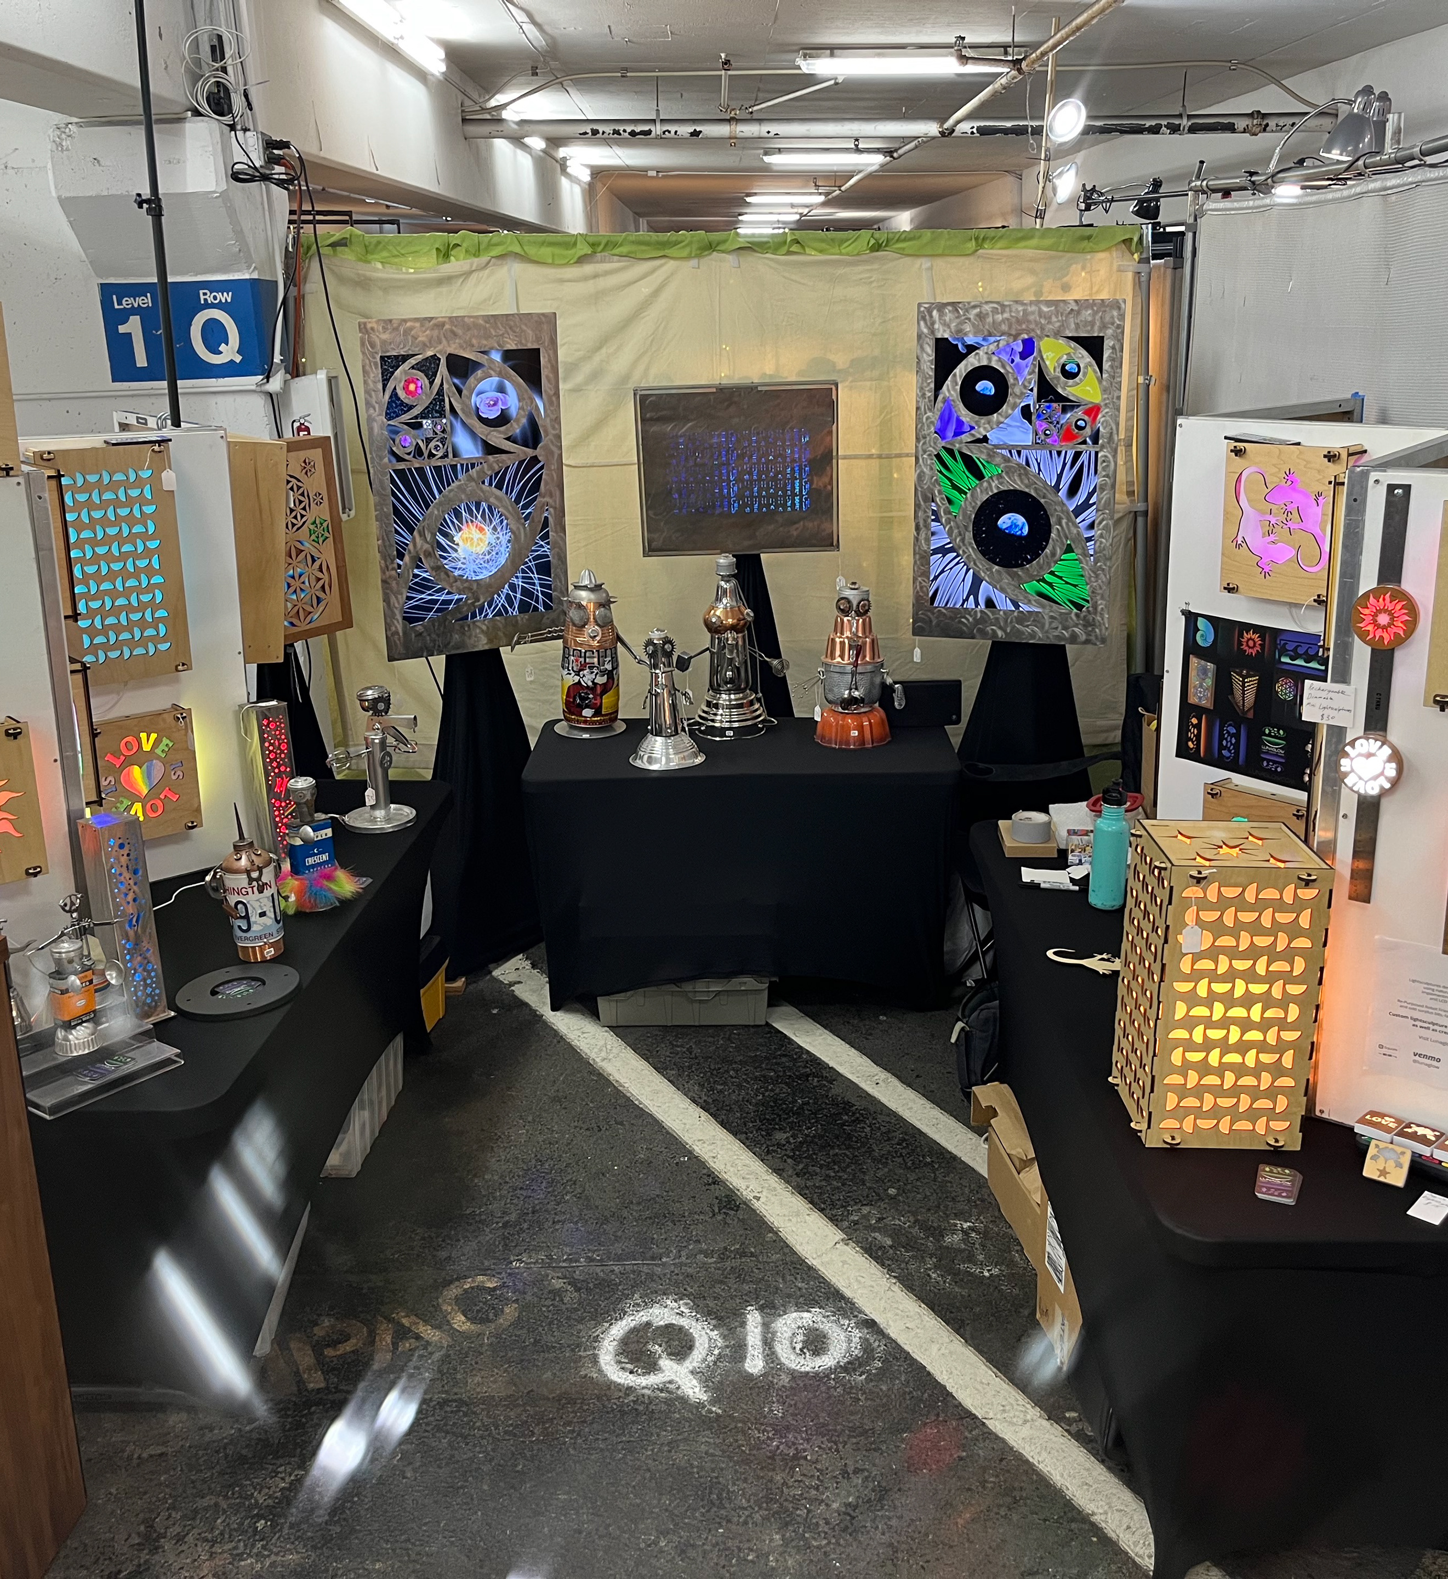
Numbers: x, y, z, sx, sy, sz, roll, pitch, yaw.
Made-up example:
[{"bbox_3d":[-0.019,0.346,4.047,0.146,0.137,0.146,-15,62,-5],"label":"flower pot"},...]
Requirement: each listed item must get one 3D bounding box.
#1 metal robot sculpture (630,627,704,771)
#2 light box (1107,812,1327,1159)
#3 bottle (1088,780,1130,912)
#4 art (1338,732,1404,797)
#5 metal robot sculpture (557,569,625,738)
[{"bbox_3d":[-0.166,-0.272,4.564,0.224,0.390,0.224,-1,16,1],"label":"metal robot sculpture"},{"bbox_3d":[0.754,0.293,2.412,0.230,0.445,0.235,0,16,3],"label":"light box"},{"bbox_3d":[0.810,0.114,3.314,0.072,0.270,0.072,-1,16,0],"label":"bottle"},{"bbox_3d":[0.922,-0.034,2.256,0.088,0.090,0.027,11,19,36],"label":"art"},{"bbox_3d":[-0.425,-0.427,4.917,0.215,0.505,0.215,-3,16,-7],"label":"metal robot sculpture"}]

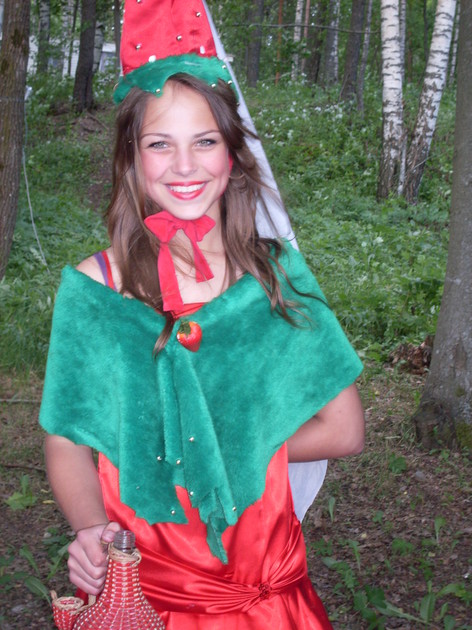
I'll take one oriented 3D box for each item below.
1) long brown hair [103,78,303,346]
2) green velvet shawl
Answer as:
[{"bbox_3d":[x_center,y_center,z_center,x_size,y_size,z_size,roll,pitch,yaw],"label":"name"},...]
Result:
[{"bbox_3d":[-0.043,-0.155,1.880,0.285,0.410,0.250,3,6,0],"label":"long brown hair"},{"bbox_3d":[-0.052,0.127,1.910,0.475,0.455,0.290,3,6,0],"label":"green velvet shawl"}]

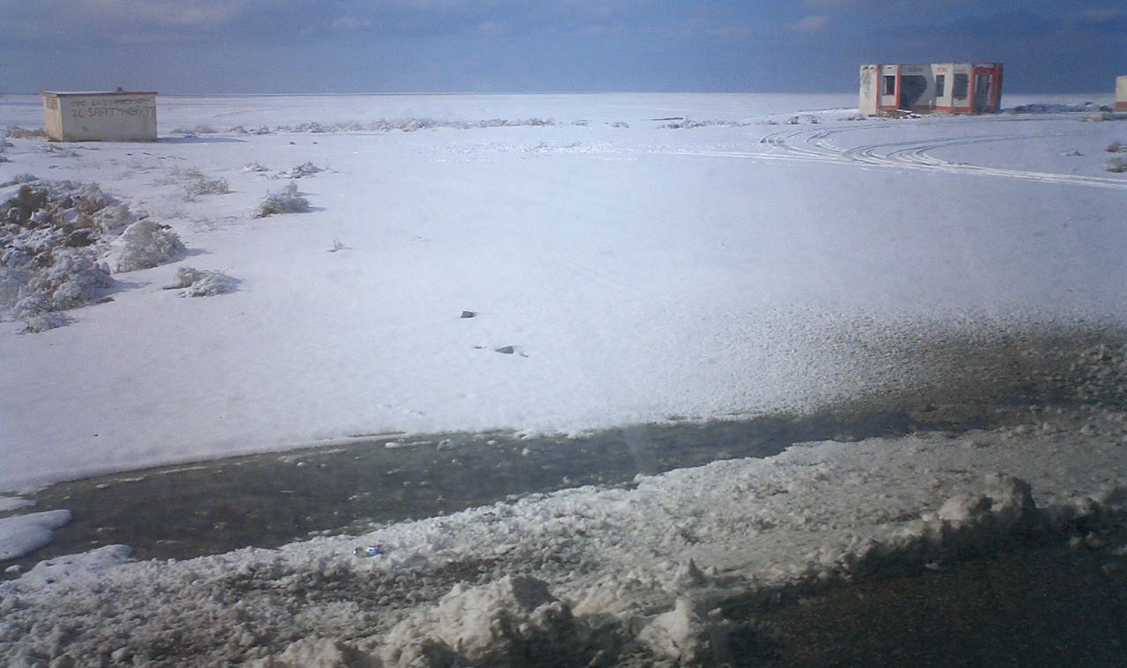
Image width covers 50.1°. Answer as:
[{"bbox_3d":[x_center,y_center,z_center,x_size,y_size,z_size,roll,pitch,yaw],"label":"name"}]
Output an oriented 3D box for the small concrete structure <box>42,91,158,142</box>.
[{"bbox_3d":[-19.667,-9.247,51.201,3.960,2.000,2.100,-9,14,-37],"label":"small concrete structure"}]

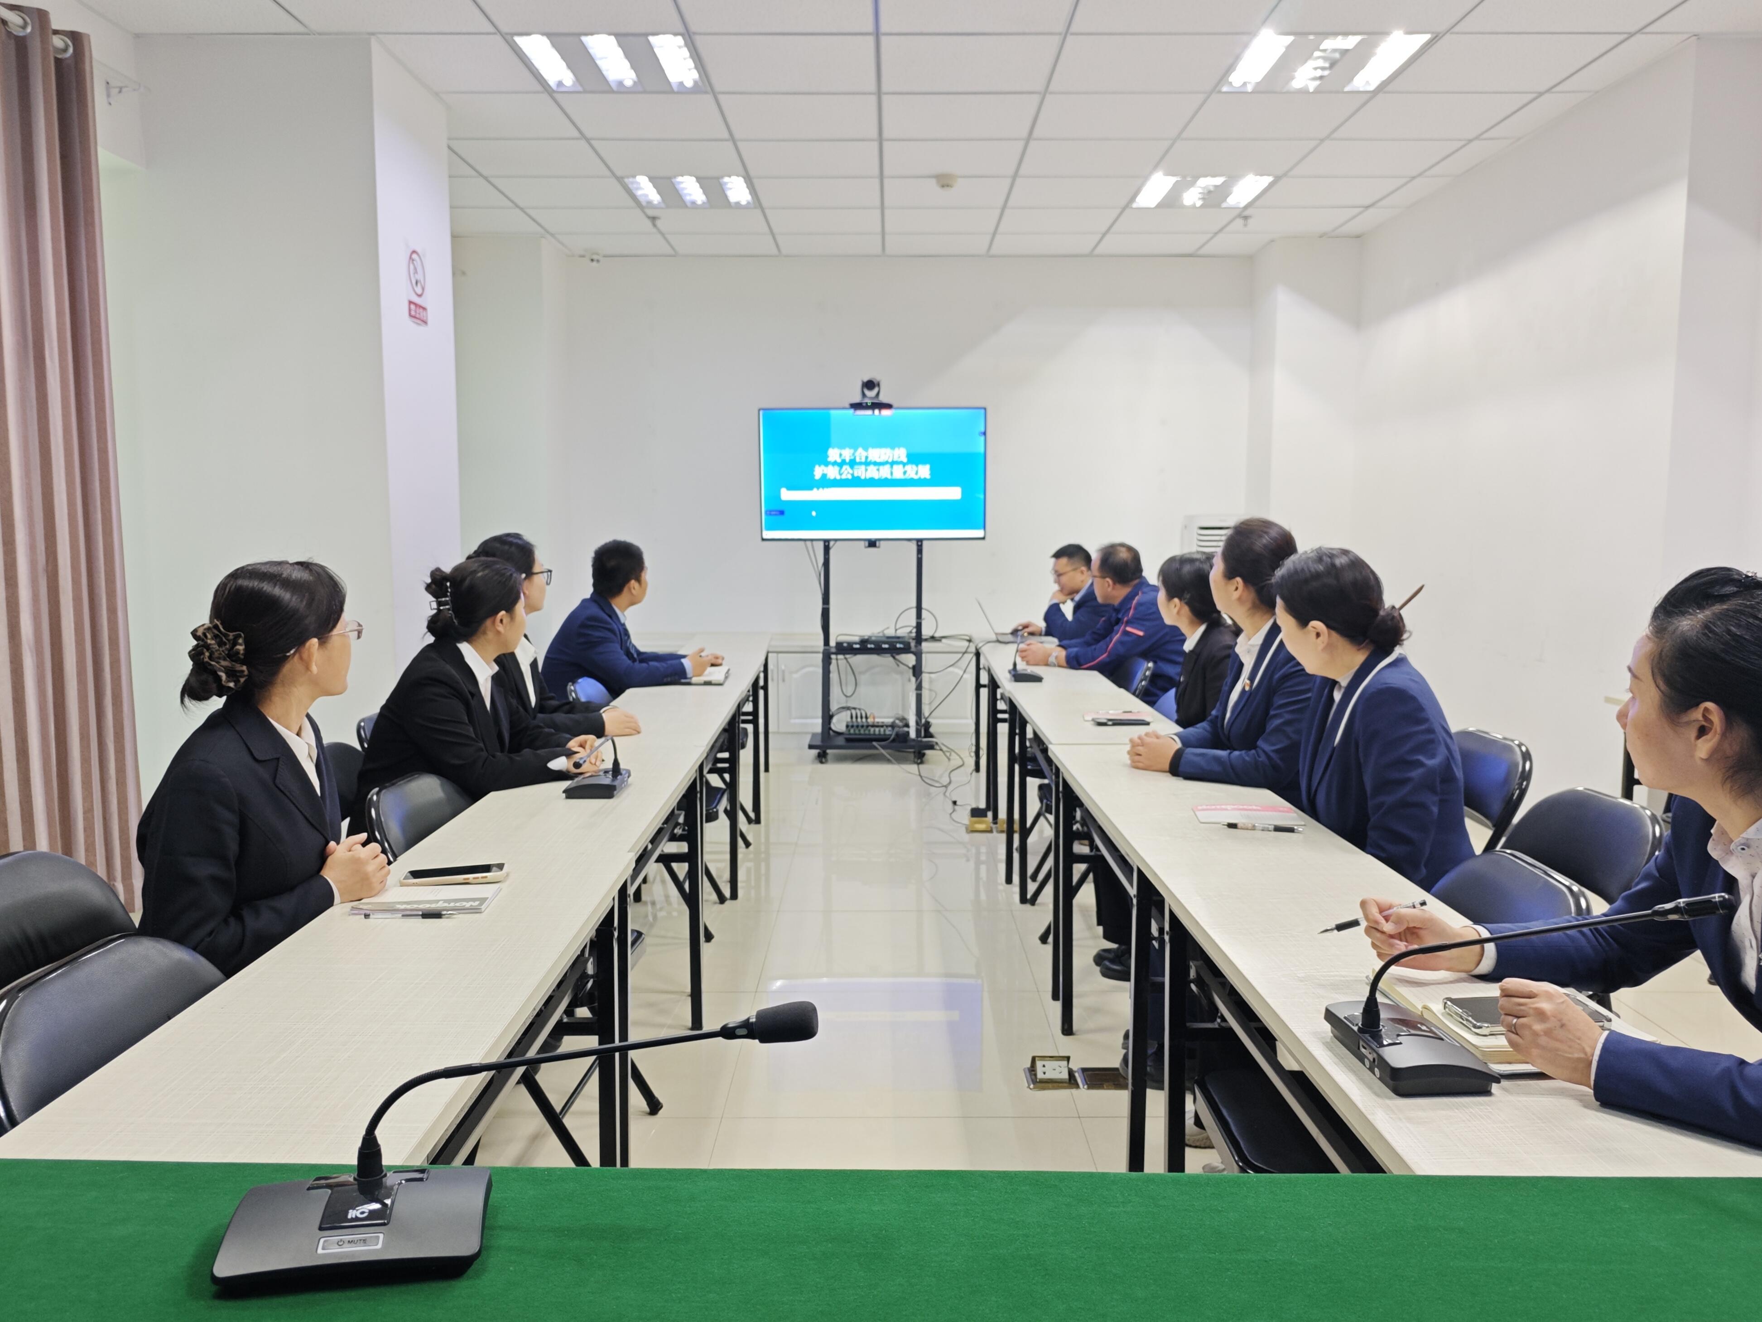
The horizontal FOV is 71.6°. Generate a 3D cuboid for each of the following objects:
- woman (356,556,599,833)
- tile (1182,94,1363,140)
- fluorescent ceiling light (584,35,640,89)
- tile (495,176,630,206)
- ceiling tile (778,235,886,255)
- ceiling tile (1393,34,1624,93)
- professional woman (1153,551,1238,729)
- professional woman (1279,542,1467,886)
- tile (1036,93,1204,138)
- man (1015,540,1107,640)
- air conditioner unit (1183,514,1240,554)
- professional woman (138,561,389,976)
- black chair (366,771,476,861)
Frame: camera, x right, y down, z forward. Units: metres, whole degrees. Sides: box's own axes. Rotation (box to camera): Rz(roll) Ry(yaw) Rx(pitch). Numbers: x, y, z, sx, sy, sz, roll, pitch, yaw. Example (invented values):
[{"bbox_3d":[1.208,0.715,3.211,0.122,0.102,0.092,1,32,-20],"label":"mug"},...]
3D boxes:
[{"bbox_3d":[-0.885,0.393,2.907,0.612,1.275,0.469,-1,7,-7],"label":"woman"},{"bbox_3d":[1.528,-2.137,4.790,0.612,0.020,0.571,0,7,0],"label":"tile"},{"bbox_3d":[-0.926,-2.081,4.245,0.117,0.050,0.530,0,7,0],"label":"fluorescent ceiling light"},{"bbox_3d":[-1.535,-2.290,5.964,0.618,0.020,0.557,0,6,0],"label":"tile"},{"bbox_3d":[-0.289,-2.410,7.060,0.618,0.020,0.557,0,6,0],"label":"ceiling tile"},{"bbox_3d":[2.158,-2.092,4.271,0.618,0.020,0.557,0,6,0],"label":"ceiling tile"},{"bbox_3d":[0.928,0.309,3.724,0.612,1.265,0.449,2,7,12],"label":"professional woman"},{"bbox_3d":[0.854,0.446,2.303,0.571,1.316,0.469,1,7,10],"label":"professional woman"},{"bbox_3d":[0.927,-2.158,4.836,0.618,0.020,0.557,0,6,0],"label":"tile"},{"bbox_3d":[1.033,0.068,6.003,0.700,1.250,0.520,0,6,1],"label":"man"},{"bbox_3d":[2.005,-0.178,7.355,0.439,1.408,0.326,0,7,0],"label":"air conditioner unit"},{"bbox_3d":[-0.824,0.483,1.994,0.620,1.290,0.480,-1,6,-7],"label":"professional woman"},{"bbox_3d":[-0.804,0.653,2.750,0.480,0.800,0.460,0,6,1],"label":"black chair"}]

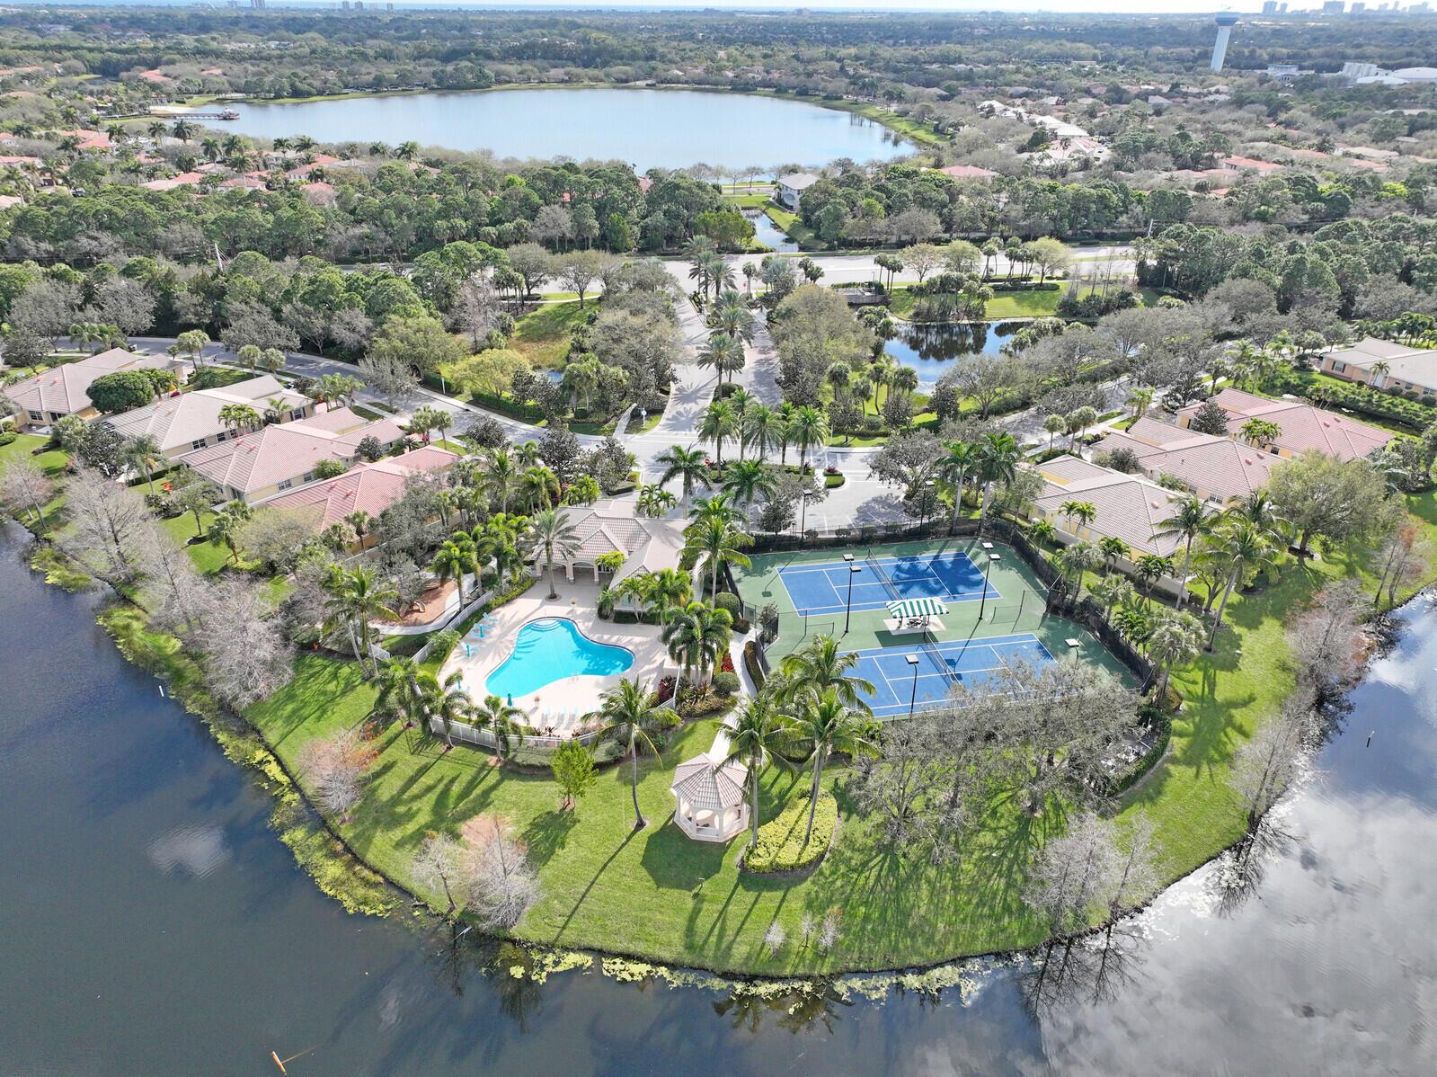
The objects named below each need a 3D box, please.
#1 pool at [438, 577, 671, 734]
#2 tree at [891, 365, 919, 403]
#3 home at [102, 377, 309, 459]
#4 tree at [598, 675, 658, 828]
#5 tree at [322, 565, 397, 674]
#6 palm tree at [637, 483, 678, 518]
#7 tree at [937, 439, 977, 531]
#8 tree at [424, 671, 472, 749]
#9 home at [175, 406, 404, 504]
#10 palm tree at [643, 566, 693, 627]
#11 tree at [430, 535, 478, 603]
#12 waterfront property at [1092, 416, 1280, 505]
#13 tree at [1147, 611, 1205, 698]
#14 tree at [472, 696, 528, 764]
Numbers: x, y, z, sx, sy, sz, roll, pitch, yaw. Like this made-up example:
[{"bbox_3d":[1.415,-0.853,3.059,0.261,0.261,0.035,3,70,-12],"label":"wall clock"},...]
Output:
[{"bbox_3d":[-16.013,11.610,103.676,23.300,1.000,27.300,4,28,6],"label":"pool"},{"bbox_3d":[31.374,-24.989,165.131,4.300,7.600,4.300,1,28,0],"label":"tree"},{"bbox_3d":[-78.411,-20.111,154.299,17.700,6.600,25.800,19,33,30],"label":"home"},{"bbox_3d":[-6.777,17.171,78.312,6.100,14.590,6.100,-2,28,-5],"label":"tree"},{"bbox_3d":[-34.206,8.169,96.644,7.160,12.550,7.160,0,28,0],"label":"tree"},{"bbox_3d":[-7.739,-3.755,125.586,5.200,6.700,5.200,0,28,0],"label":"palm tree"},{"bbox_3d":[29.679,-6.085,124.531,5.667,12.490,5.667,1,28,0],"label":"tree"},{"bbox_3d":[-23.575,15.300,87.966,4.200,8.310,4.200,0,28,0],"label":"tree"},{"bbox_3d":[-61.108,-13.690,143.310,16.800,6.700,25.600,19,33,31],"label":"home"},{"bbox_3d":[-5.291,7.151,103.375,5.000,8.600,5.000,1,28,0],"label":"palm tree"},{"bbox_3d":[-28.576,4.199,108.575,4.800,8.590,4.600,1,28,0],"label":"tree"},{"bbox_3d":[70.107,-11.477,142.058,18.000,6.600,25.800,-21,35,-34],"label":"waterfront property"},{"bbox_3d":[42.704,11.073,95.097,5.350,10.070,5.350,0,28,0],"label":"tree"},{"bbox_3d":[-18.901,16.546,86.793,4.830,7.290,4.830,0,28,0],"label":"tree"}]

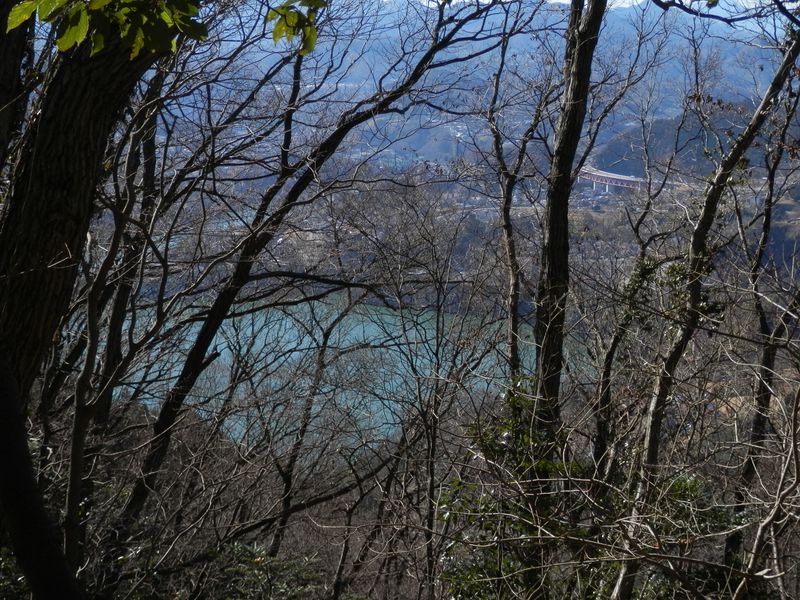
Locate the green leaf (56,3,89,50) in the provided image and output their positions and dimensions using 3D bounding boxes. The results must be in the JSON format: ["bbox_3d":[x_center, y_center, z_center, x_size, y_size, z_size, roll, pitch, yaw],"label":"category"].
[{"bbox_3d":[-0.722,-0.603,2.750,0.062,0.105,0.035,17,12,-17],"label":"green leaf"}]

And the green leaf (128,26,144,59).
[{"bbox_3d":[-0.591,-0.580,2.800,0.029,0.077,0.022,14,12,-14],"label":"green leaf"}]

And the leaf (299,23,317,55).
[{"bbox_3d":[-0.207,-0.587,2.800,0.034,0.075,0.025,11,12,-6],"label":"leaf"}]

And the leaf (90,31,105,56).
[{"bbox_3d":[-0.679,-0.576,2.800,0.029,0.060,0.022,5,12,-15],"label":"leaf"}]

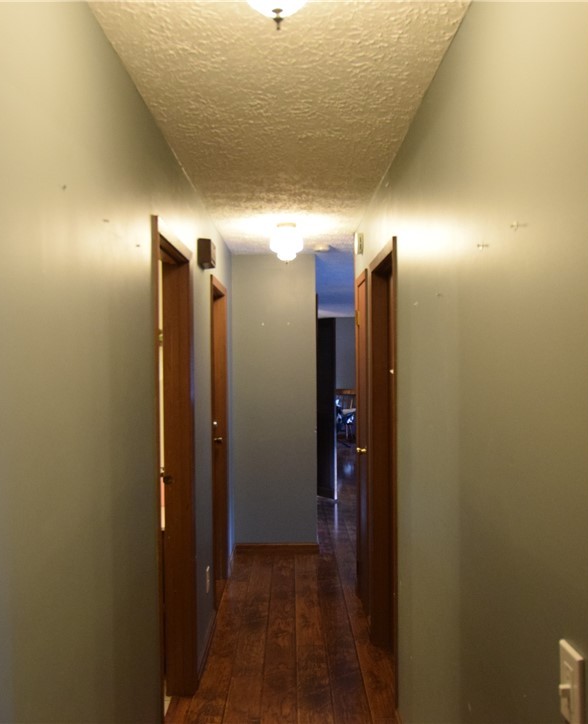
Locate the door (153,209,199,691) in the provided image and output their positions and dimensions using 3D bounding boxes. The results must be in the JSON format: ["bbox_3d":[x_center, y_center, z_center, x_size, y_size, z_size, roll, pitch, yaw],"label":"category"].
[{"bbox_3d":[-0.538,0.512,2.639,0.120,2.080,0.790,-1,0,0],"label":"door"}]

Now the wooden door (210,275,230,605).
[{"bbox_3d":[-0.532,0.510,4.220,0.100,2.080,0.740,-1,0,0],"label":"wooden door"}]

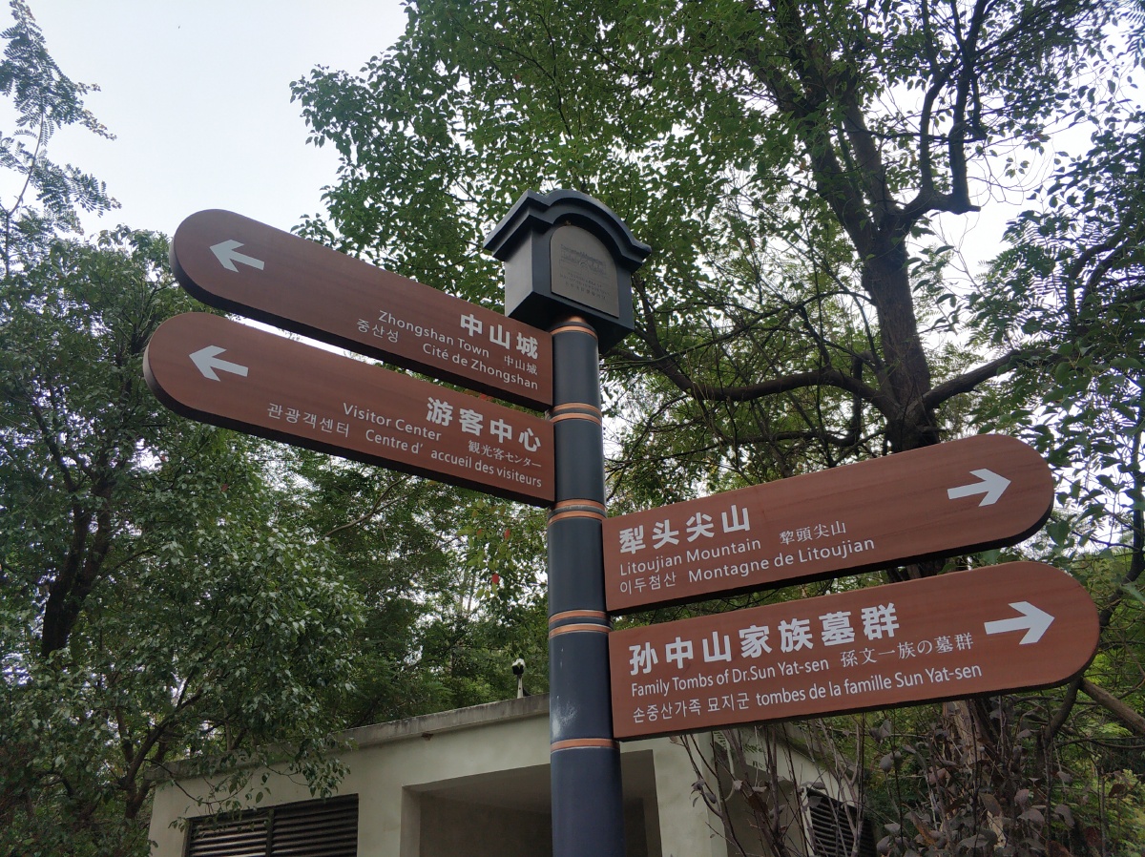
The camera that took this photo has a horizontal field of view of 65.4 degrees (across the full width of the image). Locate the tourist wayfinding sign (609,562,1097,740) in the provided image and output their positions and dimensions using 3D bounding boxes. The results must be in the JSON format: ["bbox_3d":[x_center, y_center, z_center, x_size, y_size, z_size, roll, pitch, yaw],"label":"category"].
[{"bbox_3d":[0.550,0.479,1.893,1.008,0.241,0.045,-16,-32,22],"label":"tourist wayfinding sign"}]

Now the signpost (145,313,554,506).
[{"bbox_3d":[-0.473,-0.034,2.117,1.008,0.241,0.045,17,-35,-30],"label":"signpost"}]

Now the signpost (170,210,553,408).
[{"bbox_3d":[-0.481,-0.288,2.252,1.008,0.241,0.045,18,-35,-31],"label":"signpost"}]

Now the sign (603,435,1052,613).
[{"bbox_3d":[0.542,0.226,2.041,1.008,0.241,0.045,-15,-32,22],"label":"sign"}]

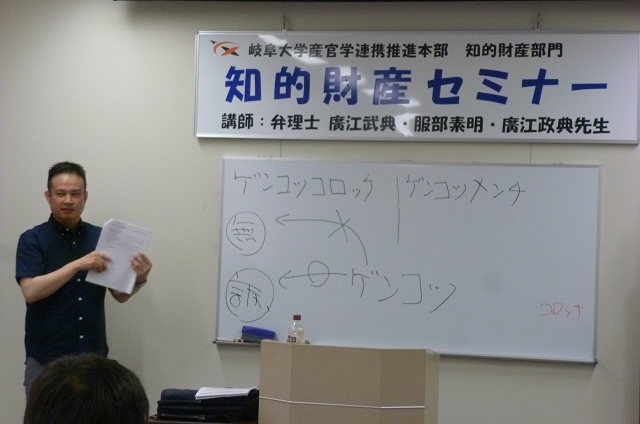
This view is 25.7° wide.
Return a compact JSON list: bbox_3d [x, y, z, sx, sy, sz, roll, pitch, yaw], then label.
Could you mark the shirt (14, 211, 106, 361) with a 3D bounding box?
[{"bbox_3d":[-1.155,0.348,6.330,0.460,0.680,0.280,1,0,-24],"label":"shirt"}]

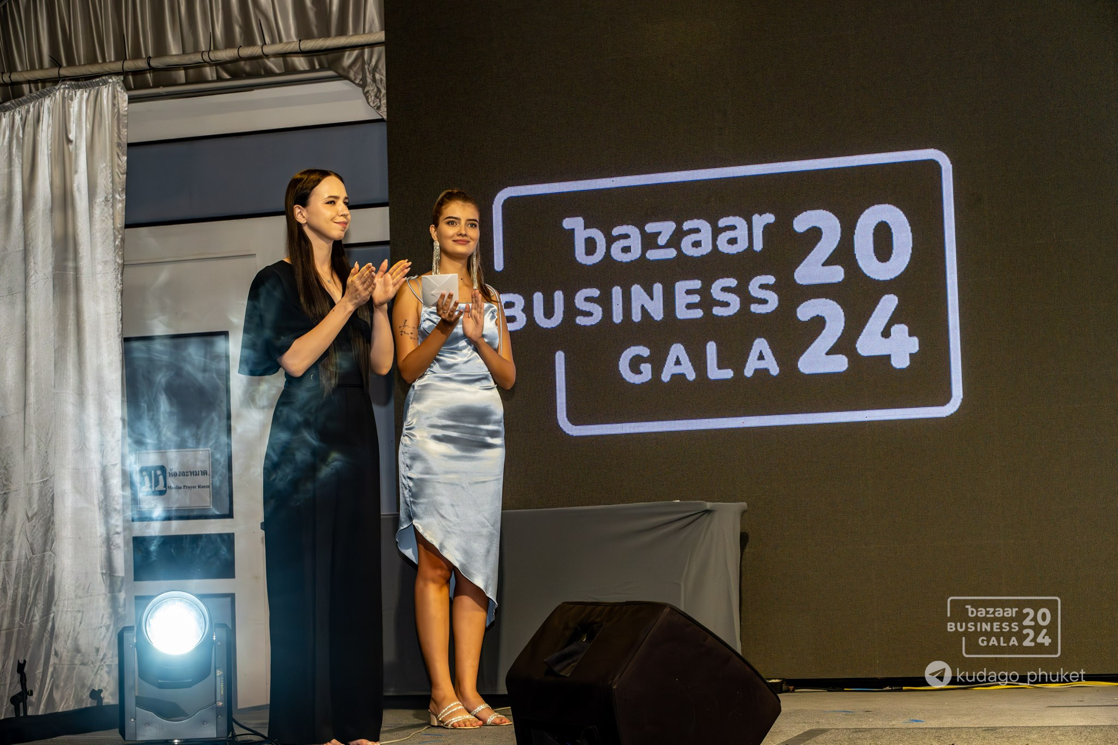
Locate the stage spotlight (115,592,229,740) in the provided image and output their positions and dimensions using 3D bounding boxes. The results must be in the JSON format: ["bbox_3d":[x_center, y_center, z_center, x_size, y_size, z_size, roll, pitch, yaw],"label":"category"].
[{"bbox_3d":[-0.981,0.783,6.189,0.310,0.475,0.330,-1,-5,-7],"label":"stage spotlight"}]

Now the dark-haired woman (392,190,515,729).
[{"bbox_3d":[-0.327,0.266,7.809,0.440,1.720,0.380,1,-5,-28],"label":"dark-haired woman"}]

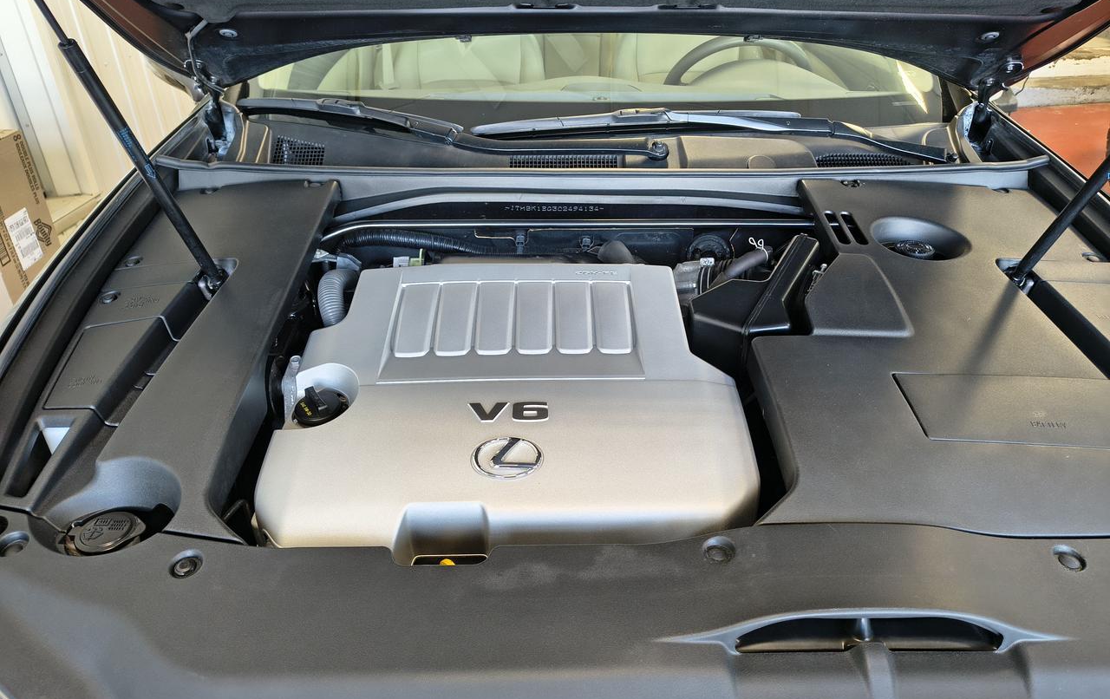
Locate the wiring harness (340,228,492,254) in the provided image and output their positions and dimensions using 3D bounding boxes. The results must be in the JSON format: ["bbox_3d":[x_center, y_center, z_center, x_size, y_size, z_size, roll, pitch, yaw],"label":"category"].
[{"bbox_3d":[-0.206,-0.160,1.140,0.235,0.035,0.045,0,34,0],"label":"wiring harness"}]

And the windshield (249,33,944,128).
[{"bbox_3d":[0.085,-0.757,1.633,1.450,0.160,0.860,0,63,0],"label":"windshield"}]

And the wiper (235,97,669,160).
[{"bbox_3d":[-0.217,-0.413,1.410,0.880,0.060,0.090,12,43,17],"label":"wiper"}]

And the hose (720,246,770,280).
[{"bbox_3d":[0.272,-0.124,1.105,0.115,0.035,0.030,-24,40,-31],"label":"hose"}]

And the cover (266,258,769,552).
[{"bbox_3d":[-0.050,0.058,0.925,0.515,0.125,0.410,0,41,0],"label":"cover"}]

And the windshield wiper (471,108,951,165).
[{"bbox_3d":[0.260,-0.386,1.365,0.820,0.060,0.150,2,44,3],"label":"windshield wiper"}]

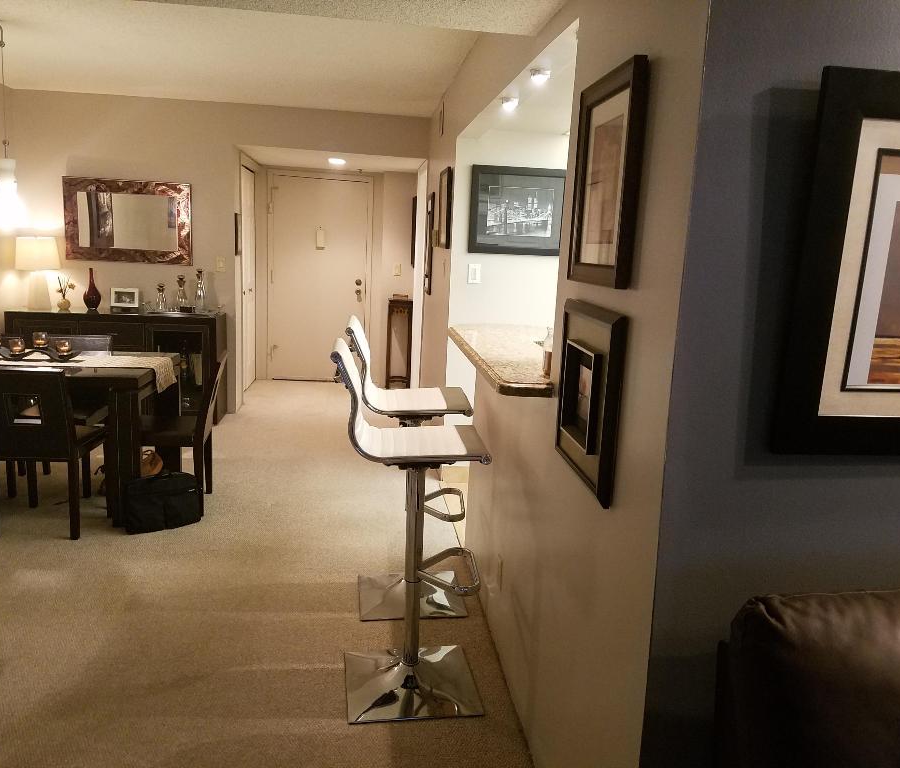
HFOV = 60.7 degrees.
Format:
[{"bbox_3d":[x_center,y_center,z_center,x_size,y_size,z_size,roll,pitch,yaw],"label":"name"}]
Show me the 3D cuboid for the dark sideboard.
[{"bbox_3d":[-2.521,-0.142,5.920,1.477,0.821,0.405,2,10,-7],"label":"dark sideboard"}]

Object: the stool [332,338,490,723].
[{"bbox_3d":[-0.135,0.440,2.475,0.499,1.131,0.447,1,10,-8],"label":"stool"}]

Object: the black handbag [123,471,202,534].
[{"bbox_3d":[-1.436,0.580,3.828,0.345,0.260,0.150,-4,12,-31],"label":"black handbag"}]

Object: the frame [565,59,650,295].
[{"bbox_3d":[0.336,-0.446,1.696,0.028,0.449,0.380,2,11,-7],"label":"frame"}]

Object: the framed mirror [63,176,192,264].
[{"bbox_3d":[-2.483,-1.251,5.950,0.950,0.625,0.040,2,11,-7],"label":"framed mirror"}]

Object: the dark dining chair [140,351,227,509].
[{"bbox_3d":[-1.470,0.249,4.077,0.549,0.809,0.429,1,10,-8],"label":"dark dining chair"}]

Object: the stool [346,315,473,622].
[{"bbox_3d":[-0.175,0.321,3.130,0.515,1.152,0.430,2,11,-7],"label":"stool"}]

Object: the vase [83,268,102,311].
[{"bbox_3d":[-2.688,-0.708,5.782,0.130,0.318,0.130,2,11,-7],"label":"vase"}]

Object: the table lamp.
[{"bbox_3d":[-3.073,-0.822,5.740,0.283,0.533,0.253,2,10,-7],"label":"table lamp"}]

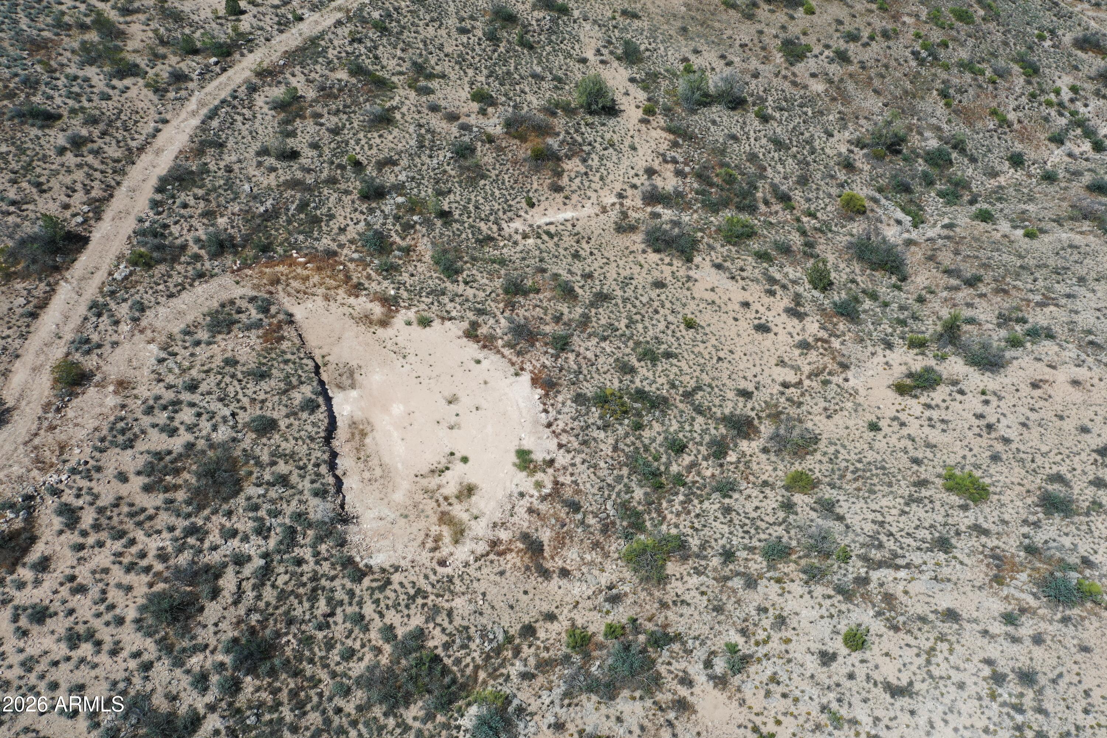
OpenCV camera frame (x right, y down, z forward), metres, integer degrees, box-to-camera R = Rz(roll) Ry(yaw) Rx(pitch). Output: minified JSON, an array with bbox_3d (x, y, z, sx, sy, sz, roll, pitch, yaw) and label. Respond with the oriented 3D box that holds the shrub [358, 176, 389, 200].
[{"bbox_3d":[-14.720,-14.760,70.270,2.510,1.760,2.390,-10,46,-10],"label":"shrub"}]

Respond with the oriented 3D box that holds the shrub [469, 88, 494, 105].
[{"bbox_3d":[-6.820,-25.790,81.350,2.280,1.420,2.170,-4,46,-4],"label":"shrub"}]

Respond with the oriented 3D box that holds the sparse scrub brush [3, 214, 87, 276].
[{"bbox_3d":[-37.144,-9.068,62.885,6.254,3.489,5.628,-26,49,-25],"label":"sparse scrub brush"}]

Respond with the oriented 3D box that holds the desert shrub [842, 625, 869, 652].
[{"bbox_3d":[16.790,14.990,47.880,1.370,1.300,1.450,0,49,0],"label":"desert shrub"}]

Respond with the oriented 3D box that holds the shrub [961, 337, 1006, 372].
[{"bbox_3d":[27.786,-0.950,55.601,2.904,1.550,2.614,25,48,24],"label":"shrub"}]

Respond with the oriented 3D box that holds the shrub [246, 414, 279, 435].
[{"bbox_3d":[-16.774,3.192,49.624,1.760,1.060,1.310,0,46,0],"label":"shrub"}]

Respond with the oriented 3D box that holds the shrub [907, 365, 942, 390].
[{"bbox_3d":[23.990,0.530,55.620,2.140,1.230,2.030,24,50,22],"label":"shrub"}]

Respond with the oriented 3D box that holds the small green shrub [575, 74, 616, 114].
[{"bbox_3d":[4.090,-26.560,83.120,3.750,3.500,3.700,2,49,2],"label":"small green shrub"}]

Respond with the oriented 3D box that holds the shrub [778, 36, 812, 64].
[{"bbox_3d":[24.280,-32.090,86.650,3.330,2.690,3.160,12,47,11],"label":"shrub"}]

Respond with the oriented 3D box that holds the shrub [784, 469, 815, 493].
[{"bbox_3d":[15.710,7.160,54.980,1.930,1.160,1.590,21,52,17],"label":"shrub"}]

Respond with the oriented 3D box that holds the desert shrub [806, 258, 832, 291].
[{"bbox_3d":[18.891,-6.710,61.258,1.908,2.259,1.812,15,45,15],"label":"desert shrub"}]

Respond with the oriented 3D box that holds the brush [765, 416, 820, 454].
[{"bbox_3d":[15.790,4.400,56.860,3.320,1.990,2.700,19,51,16],"label":"brush"}]

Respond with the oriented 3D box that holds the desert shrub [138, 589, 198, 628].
[{"bbox_3d":[-18.460,11.488,41.343,2.770,1.660,1.970,0,46,0],"label":"desert shrub"}]

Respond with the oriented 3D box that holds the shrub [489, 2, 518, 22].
[{"bbox_3d":[-5.550,-39.810,96.030,3.180,1.910,2.970,-3,49,-2],"label":"shrub"}]

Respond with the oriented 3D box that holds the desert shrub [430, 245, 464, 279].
[{"bbox_3d":[-8.420,-8.490,67.840,2.400,2.000,2.500,-7,49,-6],"label":"desert shrub"}]

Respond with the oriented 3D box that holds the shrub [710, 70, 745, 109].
[{"bbox_3d":[15.311,-24.455,75.457,3.050,3.200,3.050,0,46,0],"label":"shrub"}]

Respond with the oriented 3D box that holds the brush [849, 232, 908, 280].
[{"bbox_3d":[22.797,-8.017,60.439,3.930,2.360,3.930,0,46,0],"label":"brush"}]

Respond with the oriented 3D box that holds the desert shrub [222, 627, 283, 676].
[{"bbox_3d":[-13.920,13.085,39.820,2.780,1.670,2.410,0,46,0],"label":"desert shrub"}]

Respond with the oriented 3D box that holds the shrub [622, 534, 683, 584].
[{"bbox_3d":[5.036,9.634,43.977,3.136,1.923,2.509,8,44,8],"label":"shrub"}]

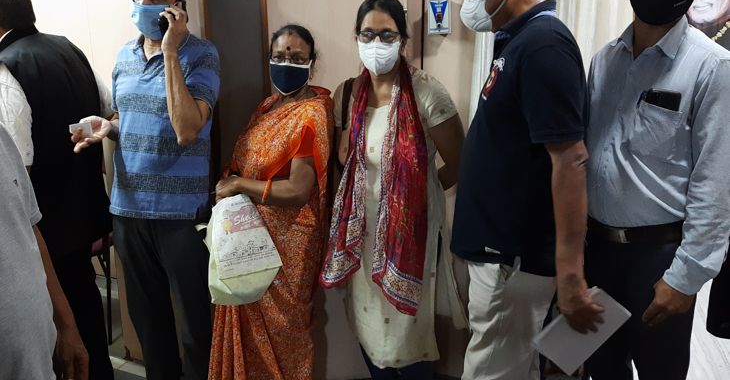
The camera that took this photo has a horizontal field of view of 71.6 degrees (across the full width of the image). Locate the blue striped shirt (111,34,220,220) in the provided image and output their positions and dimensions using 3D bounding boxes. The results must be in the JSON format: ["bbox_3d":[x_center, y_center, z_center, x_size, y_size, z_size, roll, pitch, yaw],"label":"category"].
[{"bbox_3d":[-0.689,-0.214,1.765,0.430,0.640,0.270,3,12,14],"label":"blue striped shirt"}]

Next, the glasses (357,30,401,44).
[{"bbox_3d":[0.051,-0.485,1.610,0.140,0.043,0.140,5,15,9],"label":"glasses"}]

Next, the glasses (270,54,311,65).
[{"bbox_3d":[-0.226,-0.401,1.575,0.135,0.040,0.135,6,15,7],"label":"glasses"}]

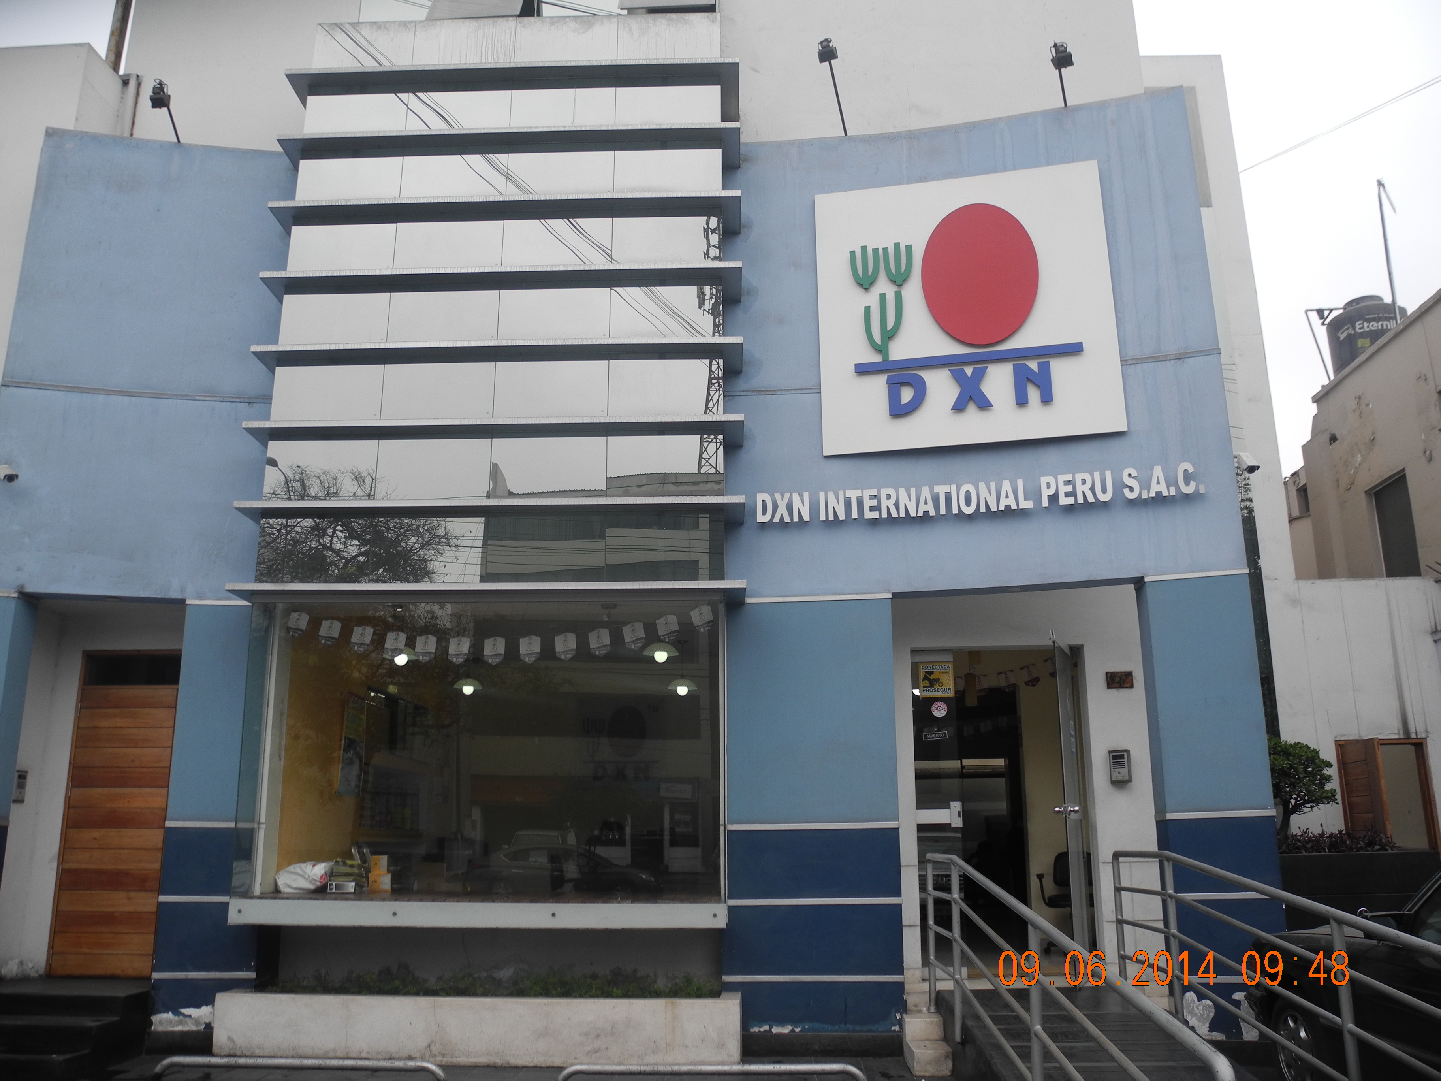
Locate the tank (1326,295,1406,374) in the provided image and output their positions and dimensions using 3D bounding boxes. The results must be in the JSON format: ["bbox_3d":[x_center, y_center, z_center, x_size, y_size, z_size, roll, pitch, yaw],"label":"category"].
[{"bbox_3d":[9.549,-2.969,17.129,1.100,1.400,1.100,0,-15,1],"label":"tank"}]

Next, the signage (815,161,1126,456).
[{"bbox_3d":[1.796,-1.726,8.633,2.138,2.138,0.090,-4,-15,14],"label":"signage"}]

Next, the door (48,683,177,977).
[{"bbox_3d":[-4.492,2.145,8.679,0.830,2.145,0.080,0,-15,1],"label":"door"}]

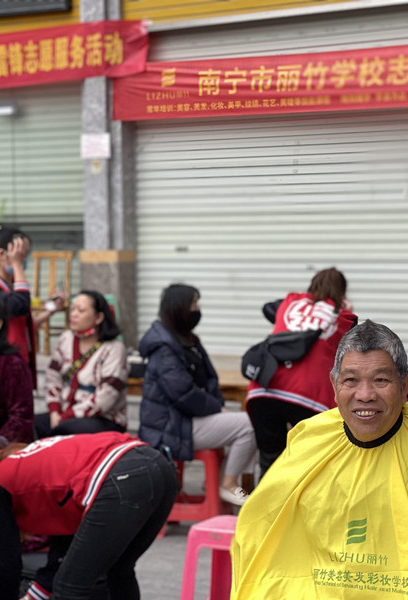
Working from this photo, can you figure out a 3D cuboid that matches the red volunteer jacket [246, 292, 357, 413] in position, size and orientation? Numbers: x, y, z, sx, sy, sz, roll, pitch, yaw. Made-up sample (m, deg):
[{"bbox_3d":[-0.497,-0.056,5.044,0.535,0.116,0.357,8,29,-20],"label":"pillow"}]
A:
[{"bbox_3d":[0.484,0.251,7.200,0.480,0.570,0.360,1,-23,20],"label":"red volunteer jacket"}]

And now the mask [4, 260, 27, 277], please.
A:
[{"bbox_3d":[-1.030,-0.189,8.100,0.080,0.115,0.140,16,6,14],"label":"mask"}]

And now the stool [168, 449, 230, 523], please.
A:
[{"bbox_3d":[-0.050,0.981,7.749,0.340,0.460,0.340,0,2,12],"label":"stool"}]

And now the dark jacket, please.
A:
[{"bbox_3d":[-0.123,0.479,7.750,0.410,0.690,0.480,5,3,11],"label":"dark jacket"}]

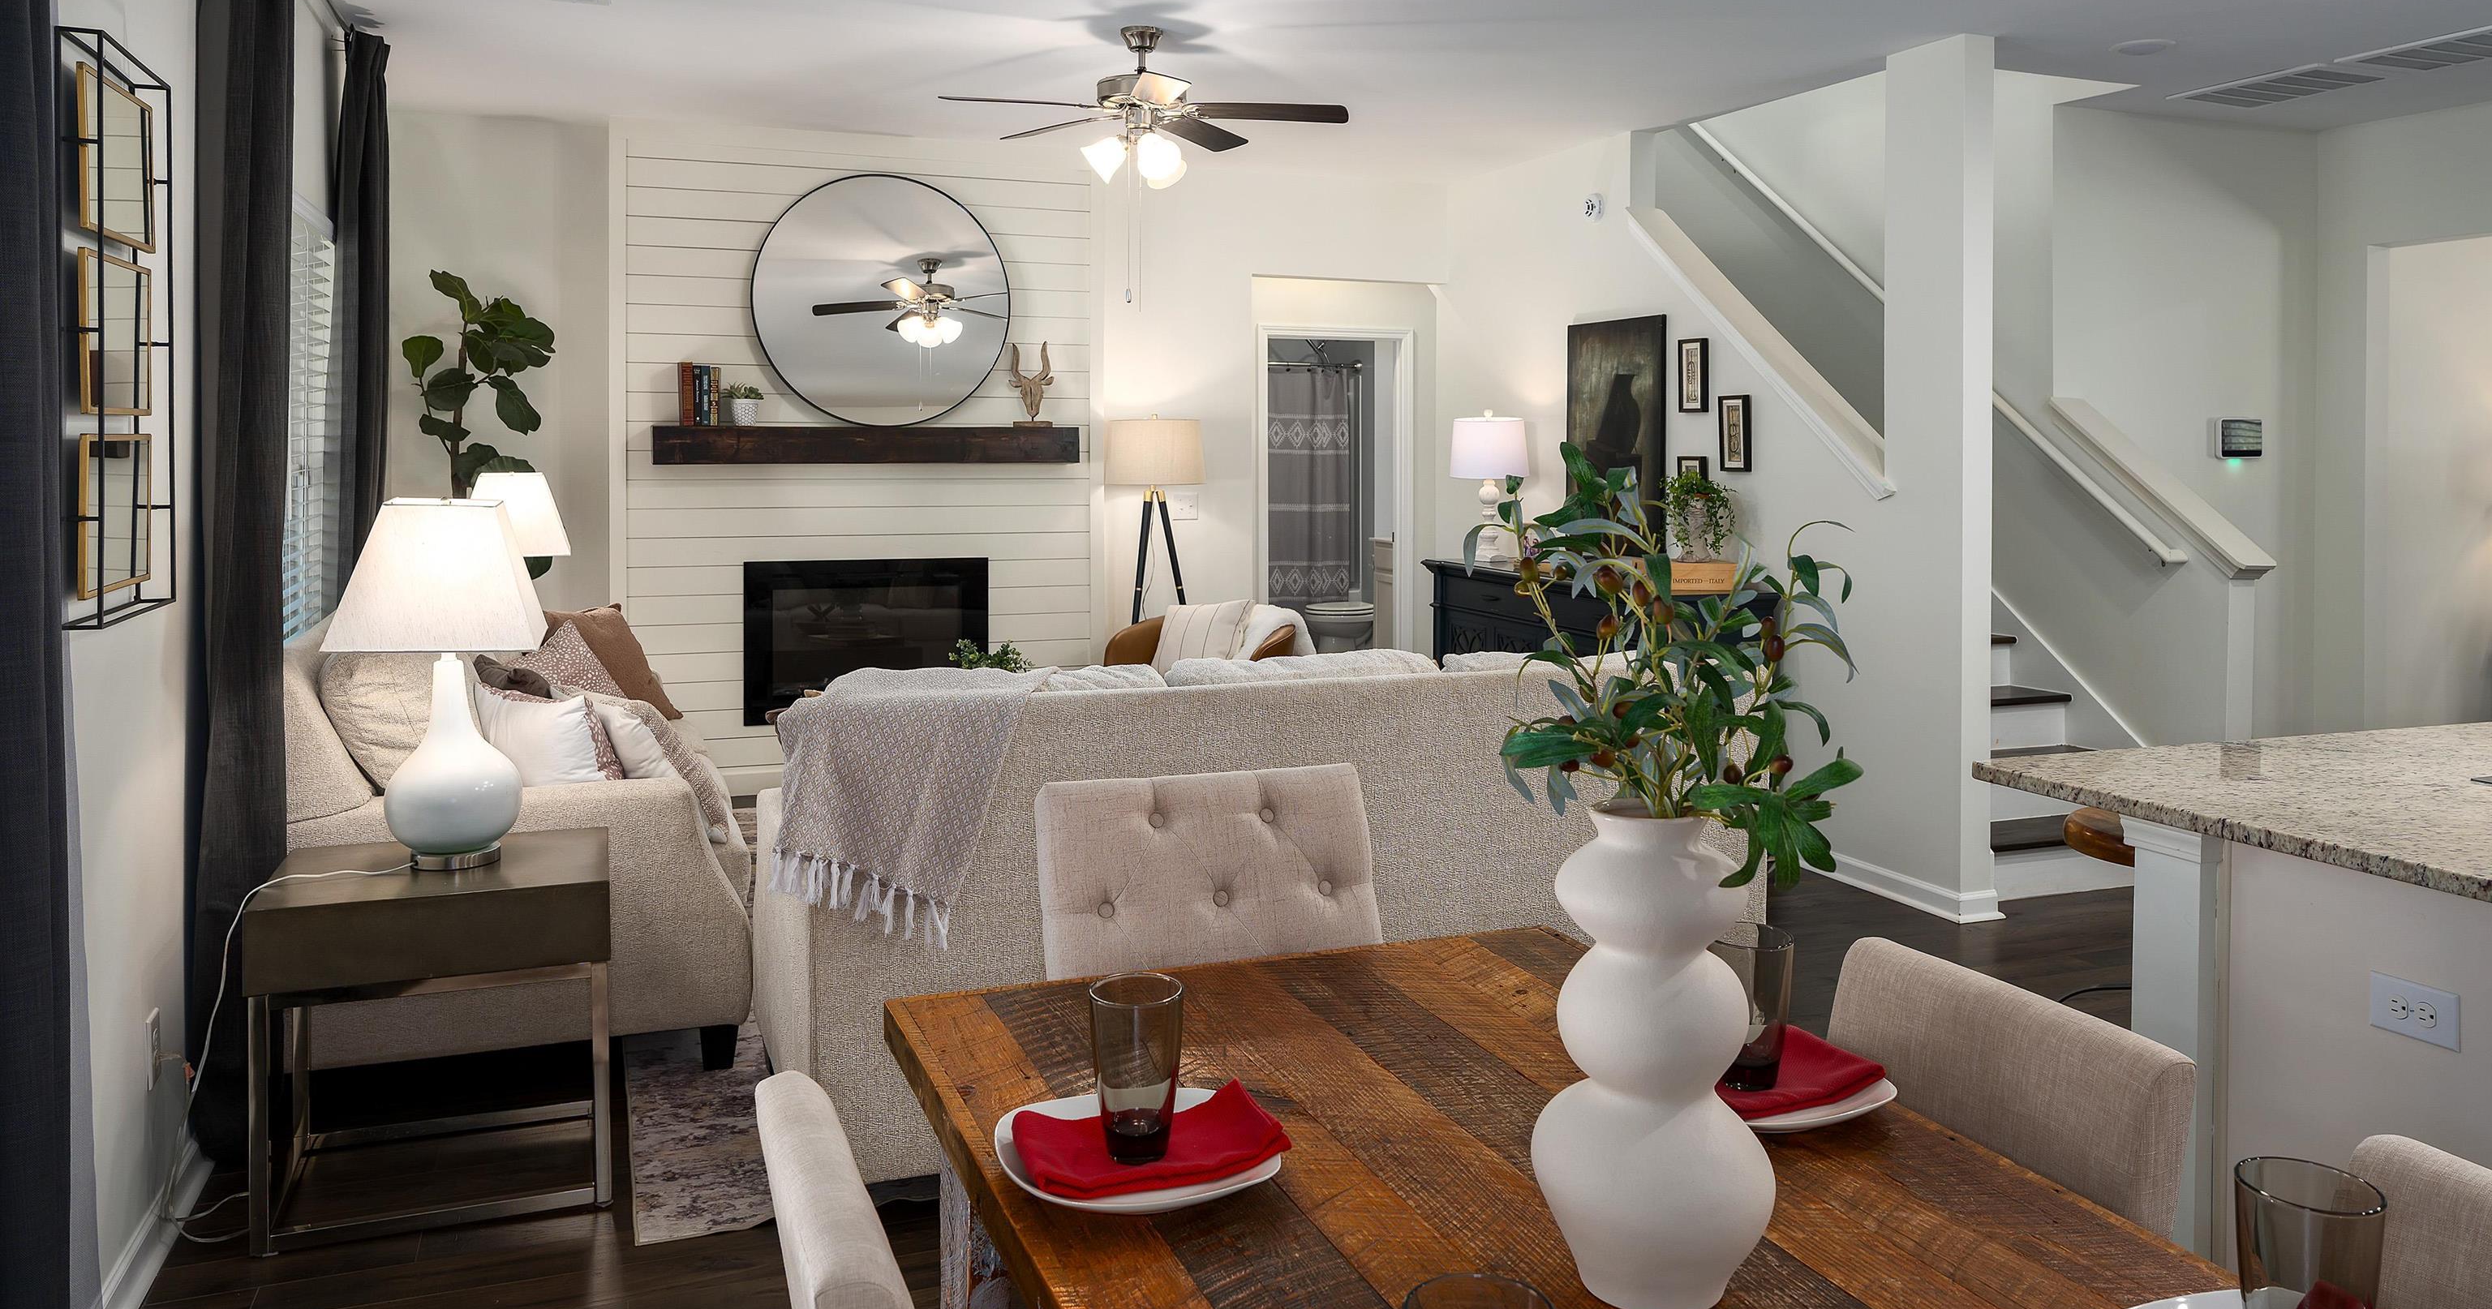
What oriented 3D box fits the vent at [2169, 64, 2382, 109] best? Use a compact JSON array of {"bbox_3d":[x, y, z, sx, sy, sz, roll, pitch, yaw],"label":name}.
[{"bbox_3d":[3.828,-2.083,6.118,0.460,0.030,0.590,-2,5,-20],"label":"vent"}]

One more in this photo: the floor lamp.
[{"bbox_3d":[-0.373,-0.203,7.000,0.460,1.600,0.440,-2,4,-21],"label":"floor lamp"}]

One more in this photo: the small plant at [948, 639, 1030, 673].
[{"bbox_3d":[-0.802,0.119,5.200,0.270,0.340,0.260,-2,4,-21],"label":"small plant"}]

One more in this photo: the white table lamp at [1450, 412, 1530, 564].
[{"bbox_3d":[1.084,-0.748,7.370,0.355,0.685,0.355,0,4,0],"label":"white table lamp"}]

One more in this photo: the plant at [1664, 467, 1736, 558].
[{"bbox_3d":[1.622,-0.506,5.950,0.250,0.335,0.255,-1,4,-20],"label":"plant"}]

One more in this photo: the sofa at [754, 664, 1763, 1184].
[{"bbox_3d":[0.034,0.463,3.838,2.170,0.980,0.950,-2,5,-20],"label":"sofa"}]

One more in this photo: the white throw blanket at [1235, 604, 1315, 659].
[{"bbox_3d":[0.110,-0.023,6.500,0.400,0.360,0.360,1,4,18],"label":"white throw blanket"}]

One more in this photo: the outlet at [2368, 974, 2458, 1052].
[{"bbox_3d":[1.514,0.461,2.146,0.008,0.071,0.115,-2,5,-20],"label":"outlet"}]

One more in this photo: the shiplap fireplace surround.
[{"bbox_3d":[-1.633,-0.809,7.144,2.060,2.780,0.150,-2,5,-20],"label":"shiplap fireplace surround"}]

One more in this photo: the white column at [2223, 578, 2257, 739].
[{"bbox_3d":[3.317,0.252,5.589,0.130,1.040,0.130,-2,4,-21],"label":"white column"}]

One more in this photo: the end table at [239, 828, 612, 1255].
[{"bbox_3d":[-1.571,0.716,3.254,0.605,0.605,0.495,-2,5,-20],"label":"end table"}]

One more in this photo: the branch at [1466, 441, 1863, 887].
[{"bbox_3d":[0.324,0.009,1.290,0.300,0.350,0.270,1,5,11],"label":"branch"}]

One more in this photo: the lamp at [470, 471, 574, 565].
[{"bbox_3d":[-2.604,-0.255,5.900,0.380,0.735,0.380,-2,4,-21],"label":"lamp"}]

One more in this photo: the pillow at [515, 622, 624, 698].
[{"bbox_3d":[-2.175,0.129,5.250,0.420,0.420,0.140,-14,-20,-25],"label":"pillow"}]

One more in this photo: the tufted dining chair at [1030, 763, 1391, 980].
[{"bbox_3d":[0.027,0.670,2.133,0.510,0.950,0.620,-2,5,-20],"label":"tufted dining chair"}]

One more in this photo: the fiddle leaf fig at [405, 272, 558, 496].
[{"bbox_3d":[-2.814,-0.360,6.100,0.540,2.080,0.500,-2,4,-21],"label":"fiddle leaf fig"}]

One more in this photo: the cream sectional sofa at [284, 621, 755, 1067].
[{"bbox_3d":[-1.987,0.390,4.700,1.020,0.980,2.100,-1,4,-20],"label":"cream sectional sofa"}]

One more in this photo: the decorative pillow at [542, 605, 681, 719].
[{"bbox_3d":[-2.150,0.038,5.450,0.480,0.470,0.150,-5,-28,-25],"label":"decorative pillow"}]

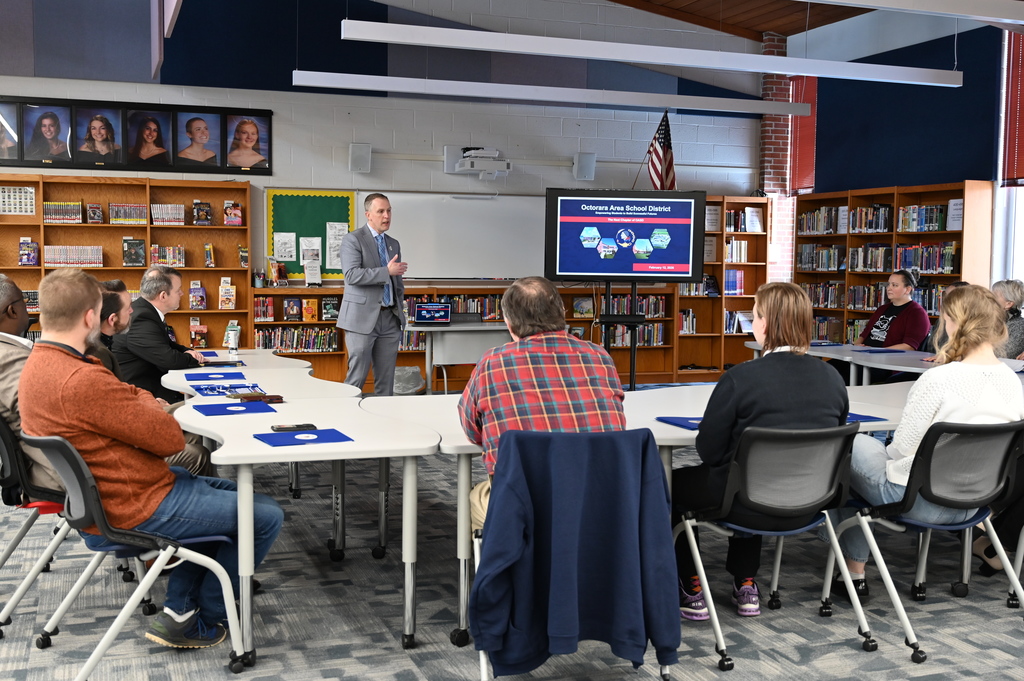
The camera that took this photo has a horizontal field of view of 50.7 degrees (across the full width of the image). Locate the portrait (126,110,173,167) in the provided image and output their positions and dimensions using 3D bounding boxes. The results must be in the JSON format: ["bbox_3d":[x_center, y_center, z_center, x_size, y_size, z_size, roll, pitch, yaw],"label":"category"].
[{"bbox_3d":[-3.437,-1.915,10.239,0.425,0.535,0.040,-1,5,-19],"label":"portrait"}]

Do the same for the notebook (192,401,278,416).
[{"bbox_3d":[-1.157,0.290,4.528,0.300,0.012,0.250,-2,5,-26],"label":"notebook"}]

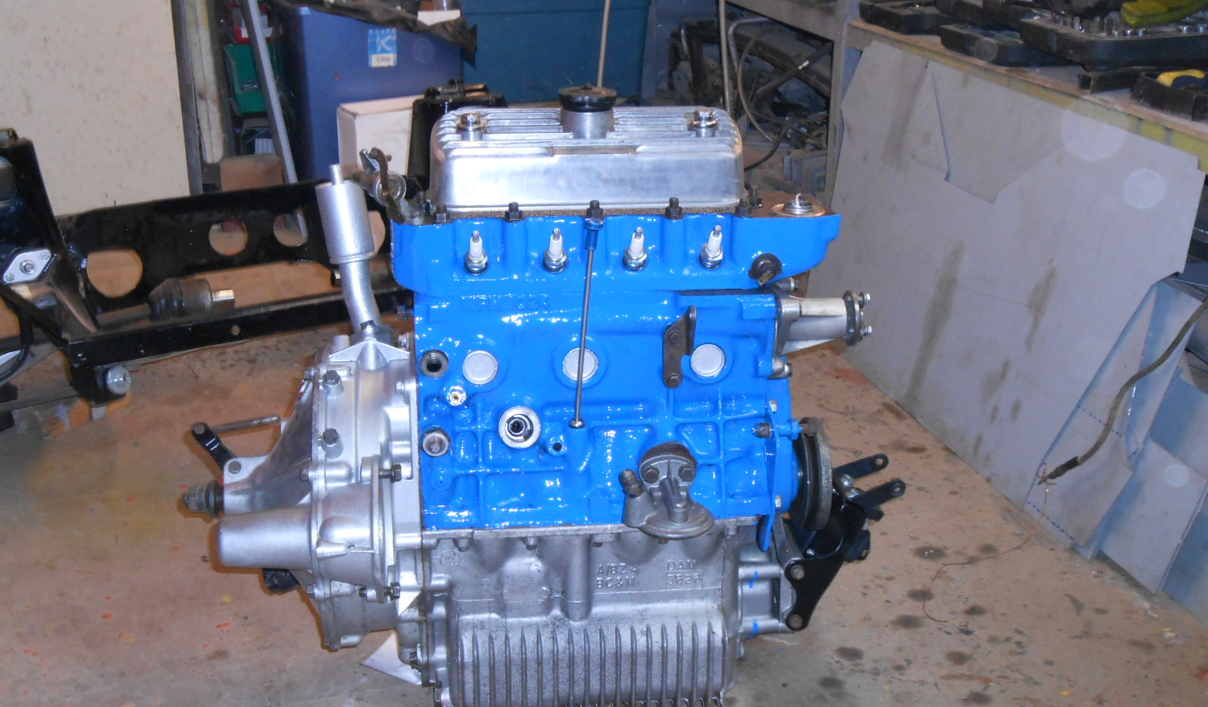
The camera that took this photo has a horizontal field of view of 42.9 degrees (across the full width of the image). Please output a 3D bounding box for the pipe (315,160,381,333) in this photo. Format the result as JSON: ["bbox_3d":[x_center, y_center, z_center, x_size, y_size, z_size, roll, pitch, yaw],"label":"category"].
[{"bbox_3d":[-0.251,-0.101,1.522,0.052,0.170,0.050,-9,21,-4],"label":"pipe"}]

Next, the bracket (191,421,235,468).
[{"bbox_3d":[-0.412,0.099,1.629,0.020,0.070,0.022,-34,20,6],"label":"bracket"}]

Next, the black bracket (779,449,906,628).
[{"bbox_3d":[0.264,0.221,1.761,0.140,0.165,0.110,-2,20,-6],"label":"black bracket"}]

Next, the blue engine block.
[{"bbox_3d":[0.004,-0.012,1.628,0.437,0.310,0.210,-2,20,-6],"label":"blue engine block"}]

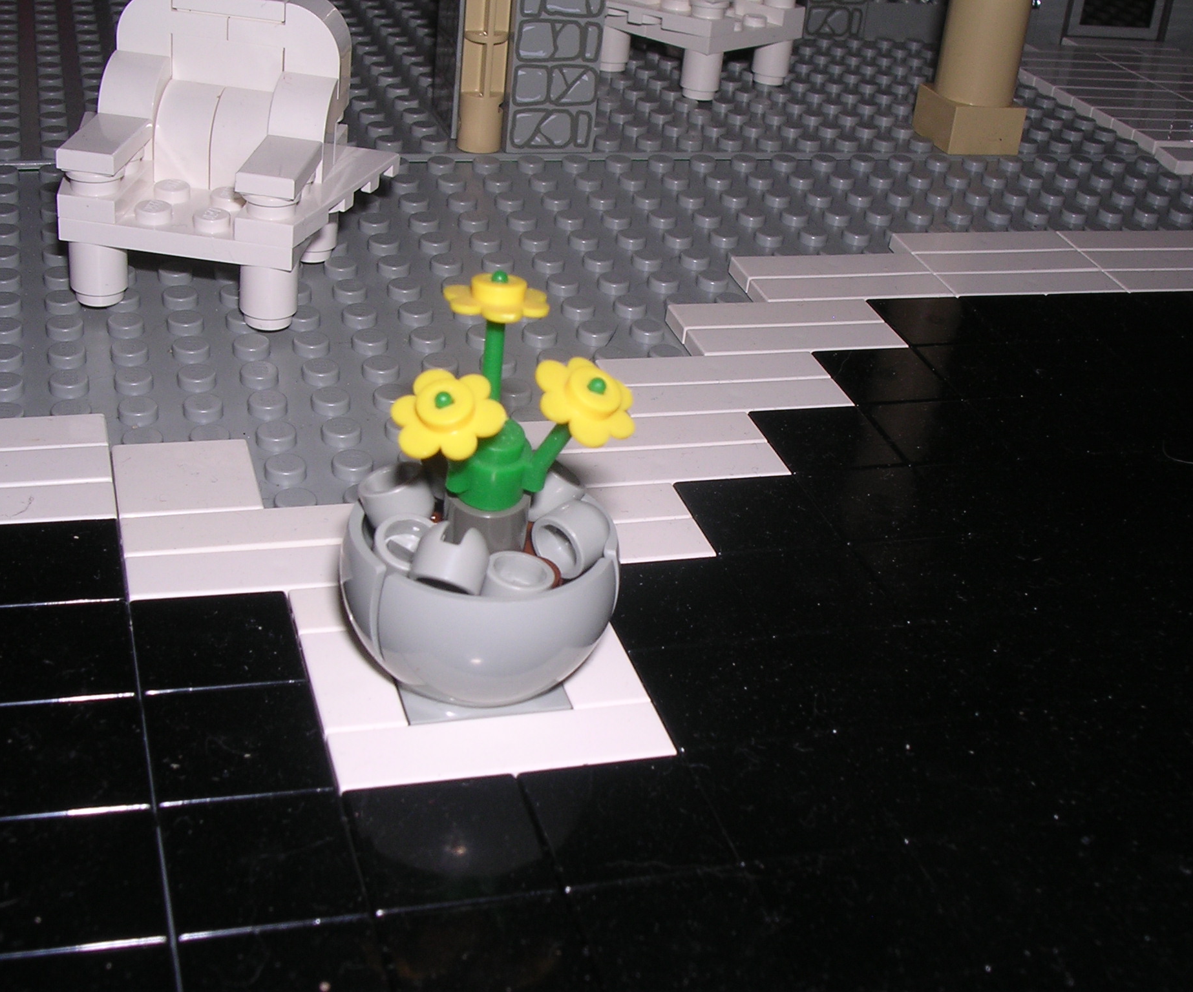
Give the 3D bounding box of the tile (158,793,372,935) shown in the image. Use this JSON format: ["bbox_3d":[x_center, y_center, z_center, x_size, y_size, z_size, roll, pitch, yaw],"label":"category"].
[{"bbox_3d":[-0.028,0.032,0.138,0.016,0.003,0.016,-4,32,-17],"label":"tile"}]

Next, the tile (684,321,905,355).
[{"bbox_3d":[0.029,-0.021,0.238,0.032,0.003,0.008,-4,32,-17],"label":"tile"}]

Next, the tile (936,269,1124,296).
[{"bbox_3d":[0.070,-0.033,0.267,0.032,0.003,0.008,-4,32,-17],"label":"tile"}]

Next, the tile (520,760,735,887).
[{"bbox_3d":[0.003,0.030,0.147,0.016,0.003,0.016,-4,32,-17],"label":"tile"}]

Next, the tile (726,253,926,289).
[{"bbox_3d":[0.038,-0.035,0.263,0.032,0.003,0.008,-4,32,-17],"label":"tile"}]

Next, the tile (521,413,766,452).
[{"bbox_3d":[0.006,-0.006,0.210,0.032,0.003,0.008,-4,32,-17],"label":"tile"}]

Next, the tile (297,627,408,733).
[{"bbox_3d":[-0.024,0.019,0.161,0.008,0.003,0.016,-4,32,-17],"label":"tile"}]

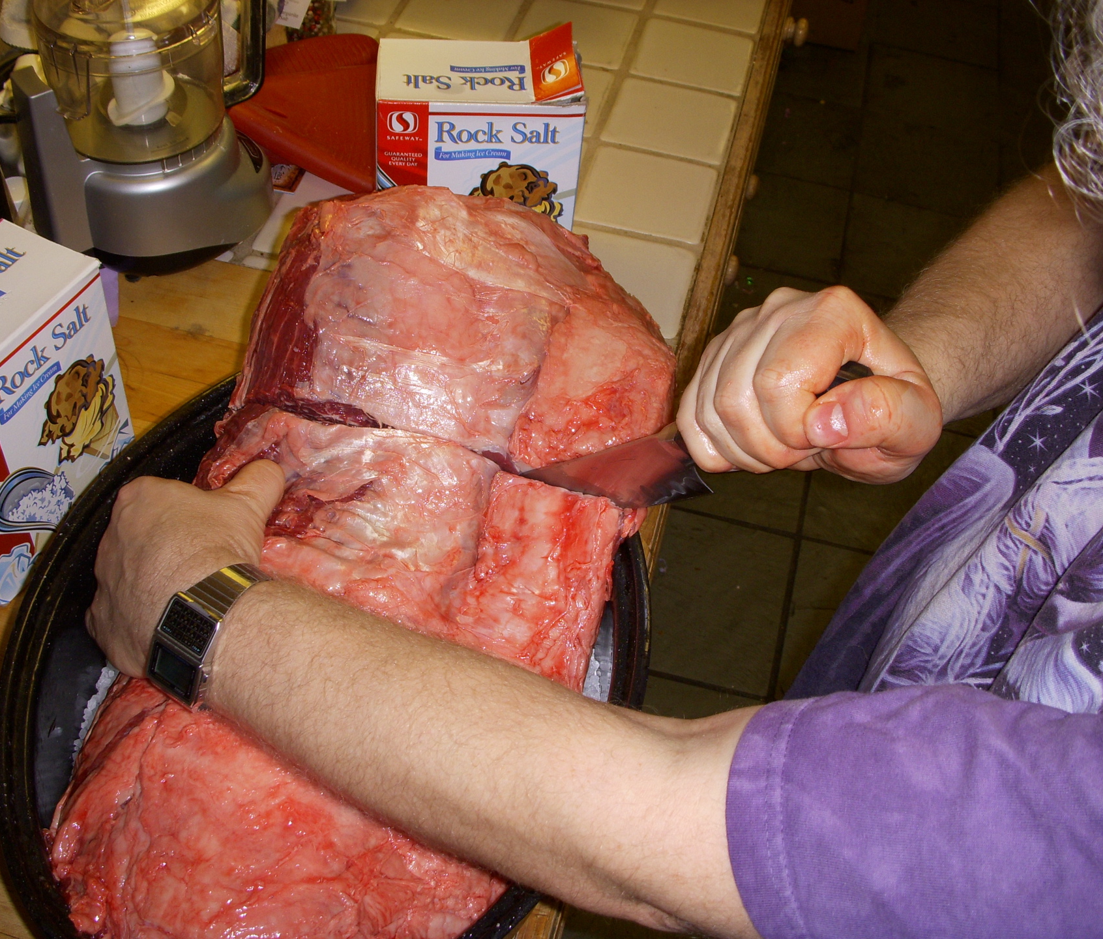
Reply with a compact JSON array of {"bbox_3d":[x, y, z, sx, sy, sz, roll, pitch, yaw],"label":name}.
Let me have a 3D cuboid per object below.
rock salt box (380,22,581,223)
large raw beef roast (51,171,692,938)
[{"bbox_3d":[-0.056,-0.214,1.008,0.140,0.186,0.074,0,49,-6],"label":"rock salt box"},{"bbox_3d":[-0.080,0.059,0.788,0.262,0.172,0.495,13,49,5],"label":"large raw beef roast"}]

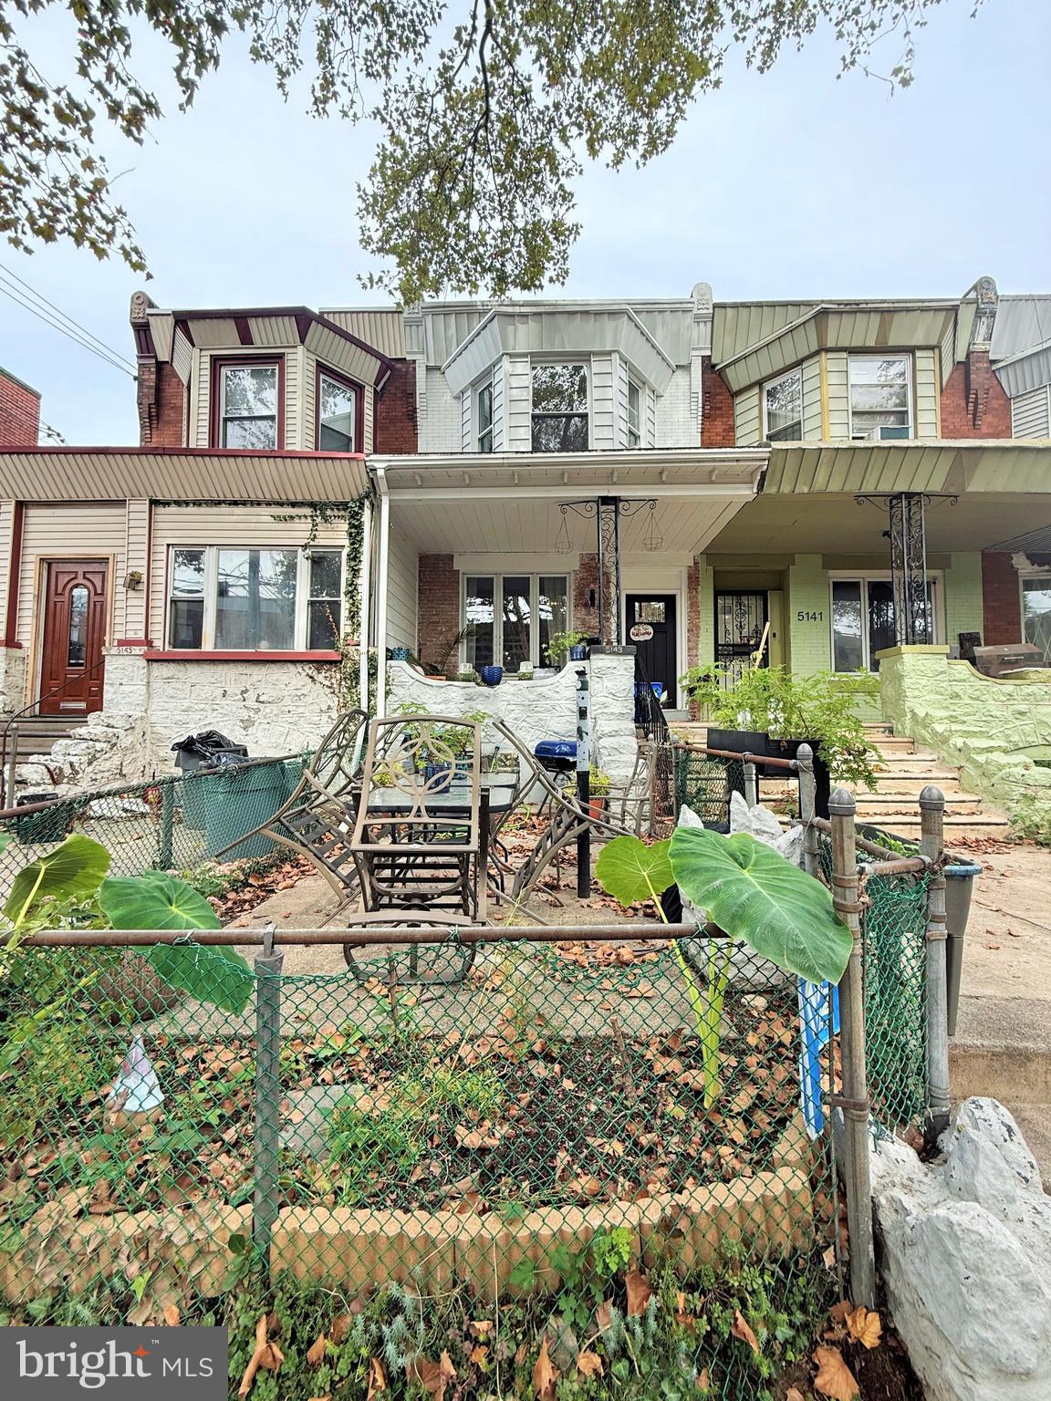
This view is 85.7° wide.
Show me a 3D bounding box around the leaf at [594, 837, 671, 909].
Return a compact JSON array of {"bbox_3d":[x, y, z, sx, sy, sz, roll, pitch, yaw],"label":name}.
[{"bbox_3d":[0.366,0.574,1.897,0.248,0.222,0.205,0,-3,1],"label":"leaf"}]

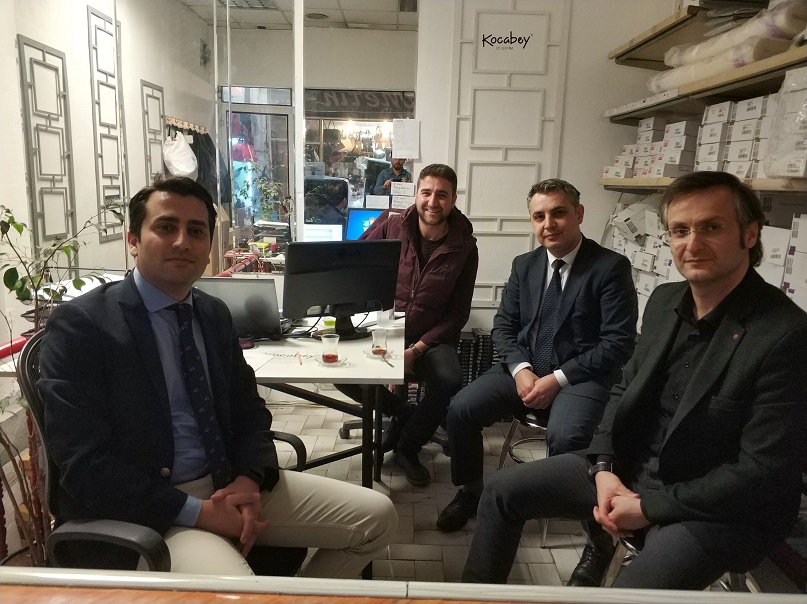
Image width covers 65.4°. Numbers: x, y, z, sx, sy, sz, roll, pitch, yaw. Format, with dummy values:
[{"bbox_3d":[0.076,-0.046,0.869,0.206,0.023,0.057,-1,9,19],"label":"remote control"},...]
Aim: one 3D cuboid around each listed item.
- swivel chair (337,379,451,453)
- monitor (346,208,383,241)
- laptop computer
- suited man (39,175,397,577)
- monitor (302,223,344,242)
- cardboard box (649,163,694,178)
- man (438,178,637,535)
[{"bbox_3d":[0.024,0.246,3.072,0.600,0.940,0.600,6,11,24],"label":"swivel chair"},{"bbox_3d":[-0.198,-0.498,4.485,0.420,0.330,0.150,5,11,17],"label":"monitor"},{"bbox_3d":[-0.610,-0.003,2.252,0.370,0.230,0.340,1,10,0],"label":"laptop computer"},{"bbox_3d":[-0.396,0.377,1.373,0.780,1.270,0.600,9,13,34],"label":"suited man"},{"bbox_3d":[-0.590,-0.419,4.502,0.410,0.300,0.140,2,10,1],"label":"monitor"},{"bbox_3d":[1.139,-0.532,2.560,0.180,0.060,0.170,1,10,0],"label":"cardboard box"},{"bbox_3d":[0.498,0.219,2.288,0.620,1.300,0.680,8,12,31],"label":"man"}]

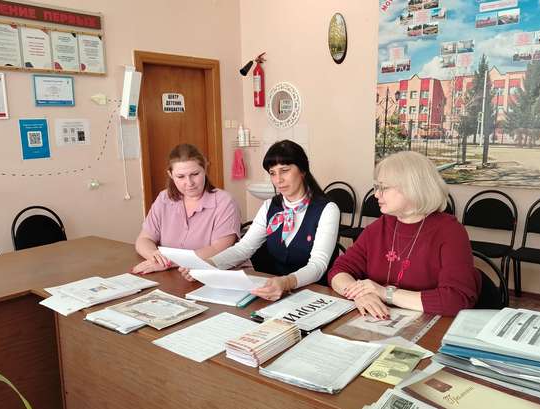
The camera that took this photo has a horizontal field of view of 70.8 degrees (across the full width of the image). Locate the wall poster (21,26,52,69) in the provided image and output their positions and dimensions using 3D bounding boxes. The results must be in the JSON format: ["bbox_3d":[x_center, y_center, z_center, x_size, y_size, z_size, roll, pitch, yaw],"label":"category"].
[{"bbox_3d":[-1.811,-1.210,2.961,0.010,0.292,0.207,8,13,44],"label":"wall poster"}]

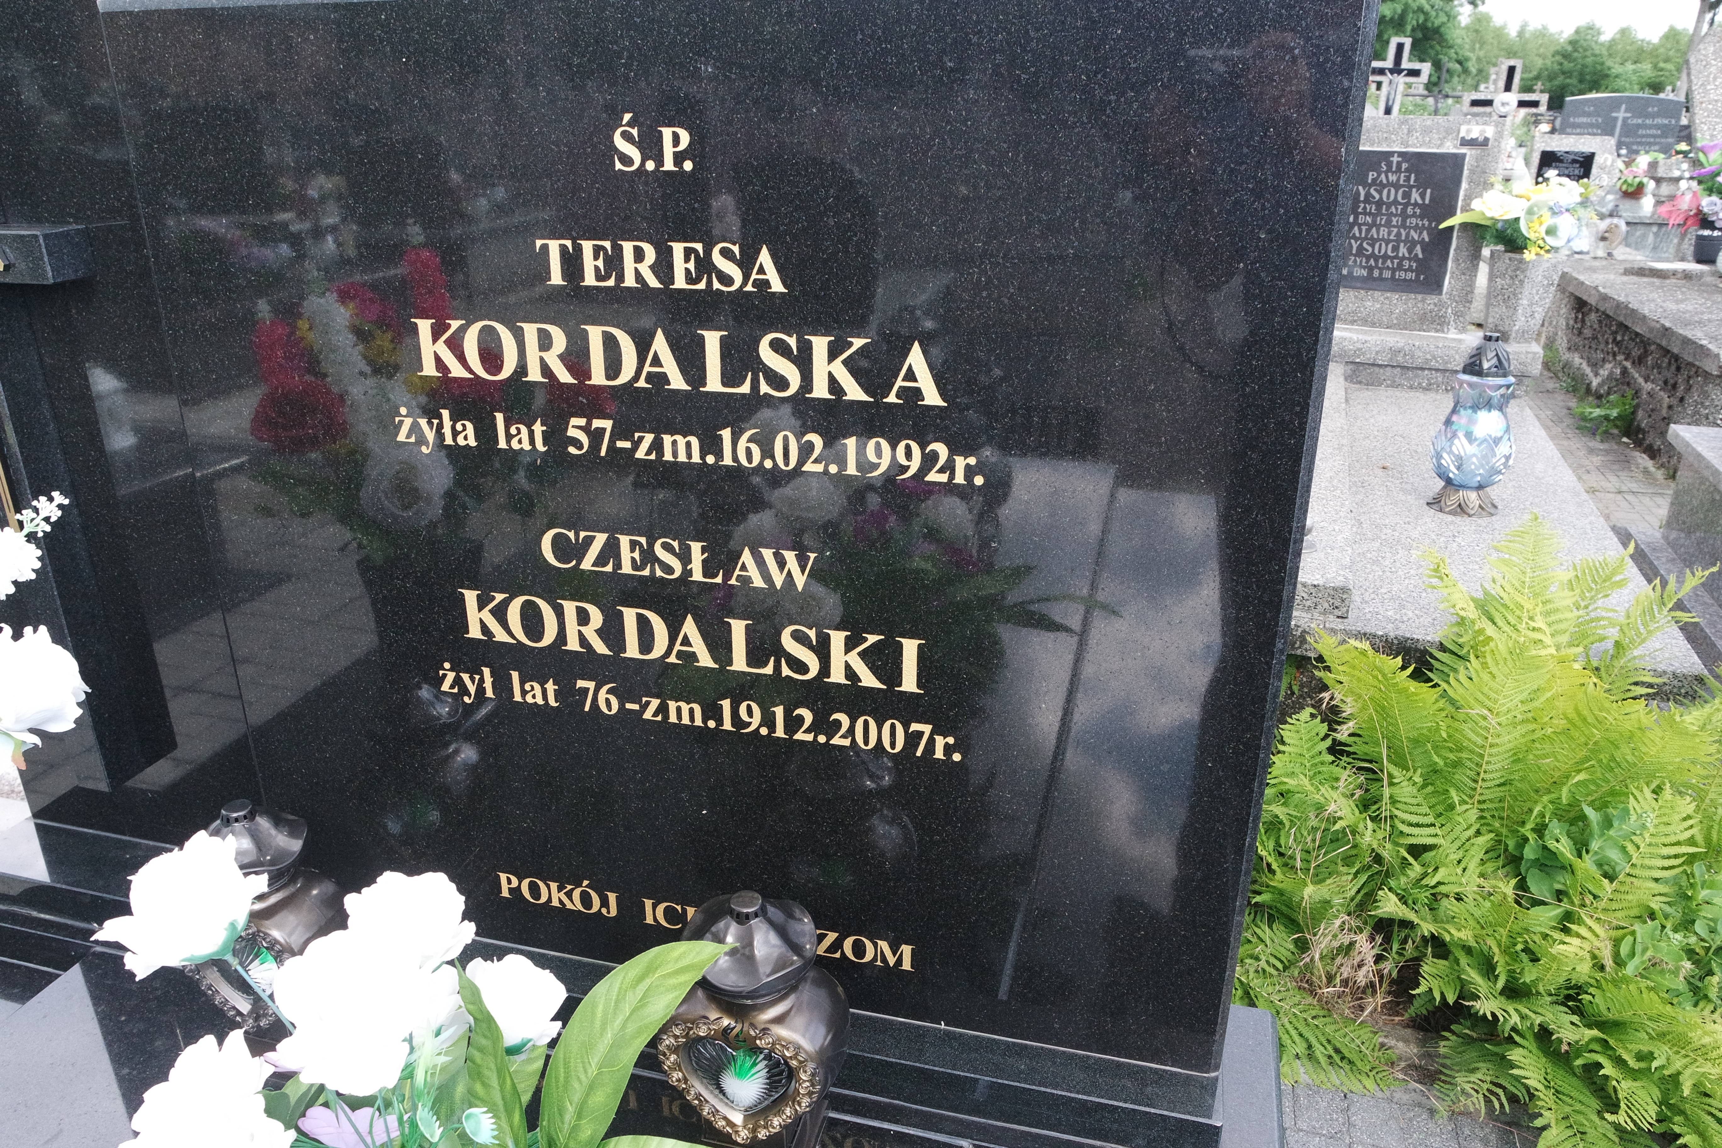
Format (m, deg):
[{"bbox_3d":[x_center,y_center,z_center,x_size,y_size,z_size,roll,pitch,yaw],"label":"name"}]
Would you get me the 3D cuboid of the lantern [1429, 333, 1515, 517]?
[{"bbox_3d":[1.344,-0.328,2.494,0.165,0.380,0.165,7,21,18],"label":"lantern"}]

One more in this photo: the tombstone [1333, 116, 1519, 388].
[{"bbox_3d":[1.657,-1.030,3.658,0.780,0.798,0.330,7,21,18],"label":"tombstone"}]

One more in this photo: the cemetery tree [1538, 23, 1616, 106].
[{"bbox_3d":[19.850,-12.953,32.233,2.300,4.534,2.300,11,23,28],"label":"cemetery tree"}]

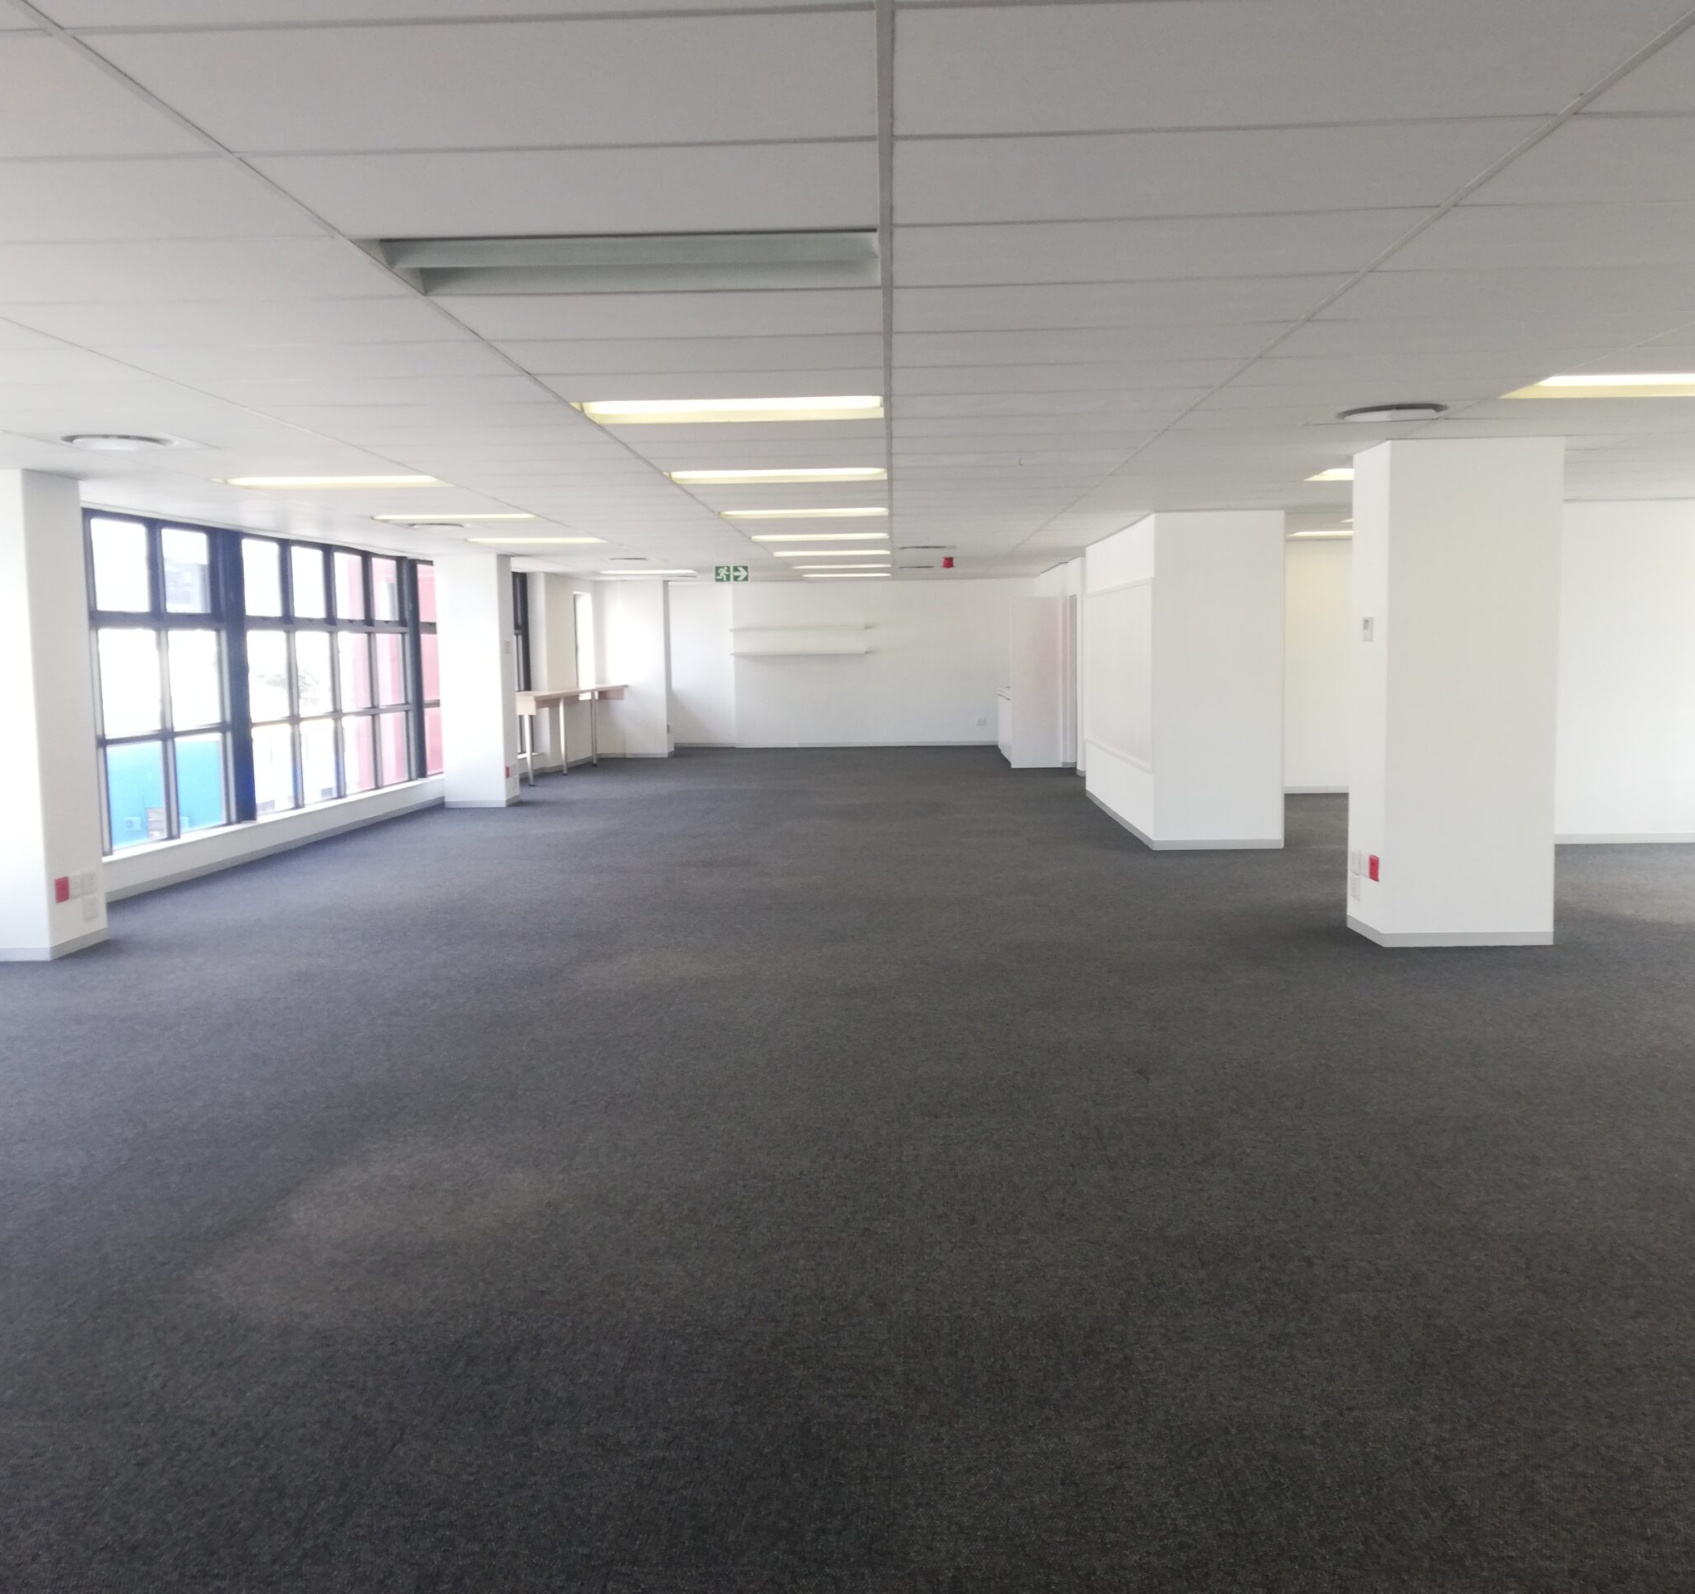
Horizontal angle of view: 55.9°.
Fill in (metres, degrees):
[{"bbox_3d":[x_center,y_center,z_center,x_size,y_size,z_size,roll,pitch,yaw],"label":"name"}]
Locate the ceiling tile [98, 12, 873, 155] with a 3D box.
[{"bbox_3d":[-0.538,-1.157,2.605,1.175,0.020,0.575,-1,5,2],"label":"ceiling tile"}]

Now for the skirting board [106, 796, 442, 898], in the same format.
[{"bbox_3d":[-4.337,0.323,12.826,0.020,0.075,6.650,-1,5,4],"label":"skirting board"}]

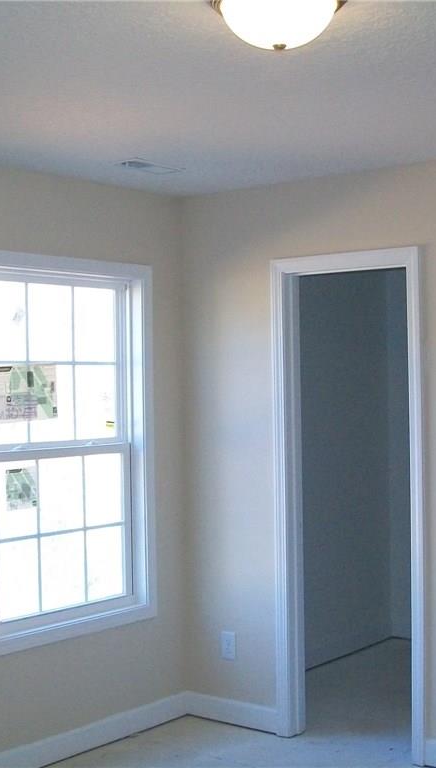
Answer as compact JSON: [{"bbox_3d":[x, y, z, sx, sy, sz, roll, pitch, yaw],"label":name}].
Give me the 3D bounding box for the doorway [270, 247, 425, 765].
[{"bbox_3d":[0.580,0.505,4.521,0.734,2.103,0.150,-1,0,39],"label":"doorway"}]

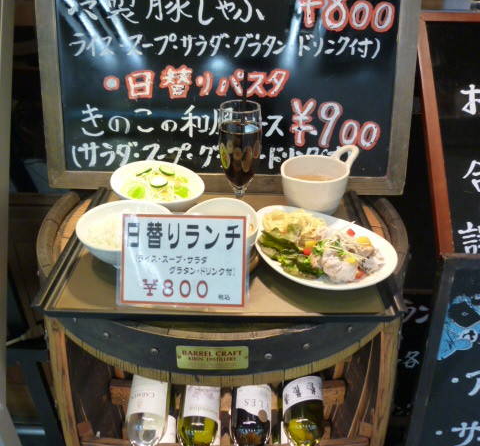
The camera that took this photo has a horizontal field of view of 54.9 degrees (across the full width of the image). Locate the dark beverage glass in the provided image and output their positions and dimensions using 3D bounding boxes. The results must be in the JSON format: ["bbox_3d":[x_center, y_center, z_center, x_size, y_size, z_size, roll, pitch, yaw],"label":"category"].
[{"bbox_3d":[0.000,-0.087,0.690,0.063,0.177,0.063,1,32,1],"label":"dark beverage glass"}]

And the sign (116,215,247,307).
[{"bbox_3d":[-0.069,0.045,0.551,0.154,0.112,0.006,1,1,2],"label":"sign"}]

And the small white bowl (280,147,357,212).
[{"bbox_3d":[0.129,-0.067,0.749,0.131,0.082,0.108,-19,37,-28],"label":"small white bowl"}]

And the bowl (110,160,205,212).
[{"bbox_3d":[-0.132,-0.048,0.740,0.147,0.056,0.147,4,32,-2],"label":"bowl"}]

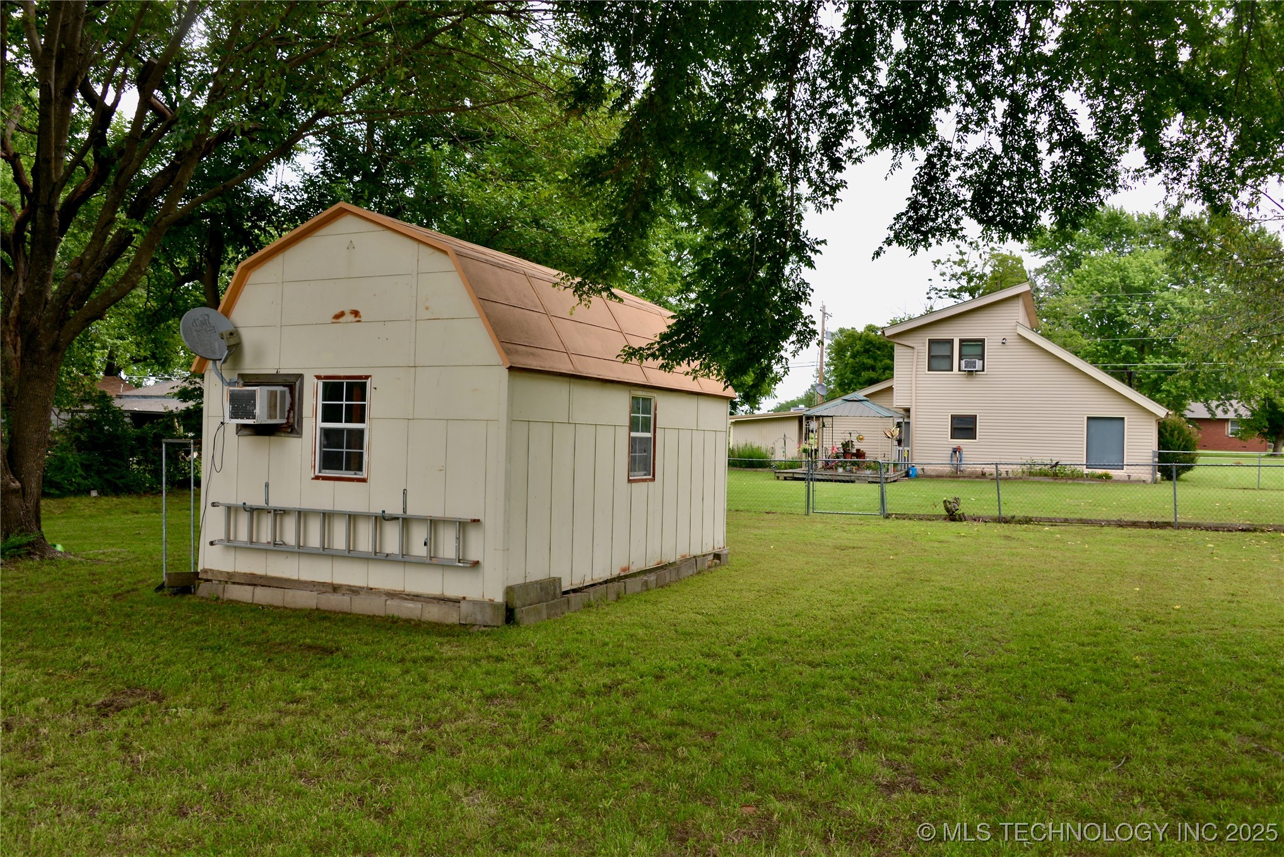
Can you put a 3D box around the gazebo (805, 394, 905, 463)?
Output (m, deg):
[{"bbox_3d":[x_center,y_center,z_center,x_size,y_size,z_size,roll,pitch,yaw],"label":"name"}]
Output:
[{"bbox_3d":[7.931,0.224,37.035,3.150,2.850,3.100,1,-1,23],"label":"gazebo"}]

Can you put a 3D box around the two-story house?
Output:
[{"bbox_3d":[16.424,-1.717,43.265,10.600,7.600,10.000,1,-1,23],"label":"two-story house"}]

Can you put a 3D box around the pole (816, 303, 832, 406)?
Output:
[{"bbox_3d":[9.899,-2.397,54.944,0.900,9.021,1.000,1,-1,0],"label":"pole"}]

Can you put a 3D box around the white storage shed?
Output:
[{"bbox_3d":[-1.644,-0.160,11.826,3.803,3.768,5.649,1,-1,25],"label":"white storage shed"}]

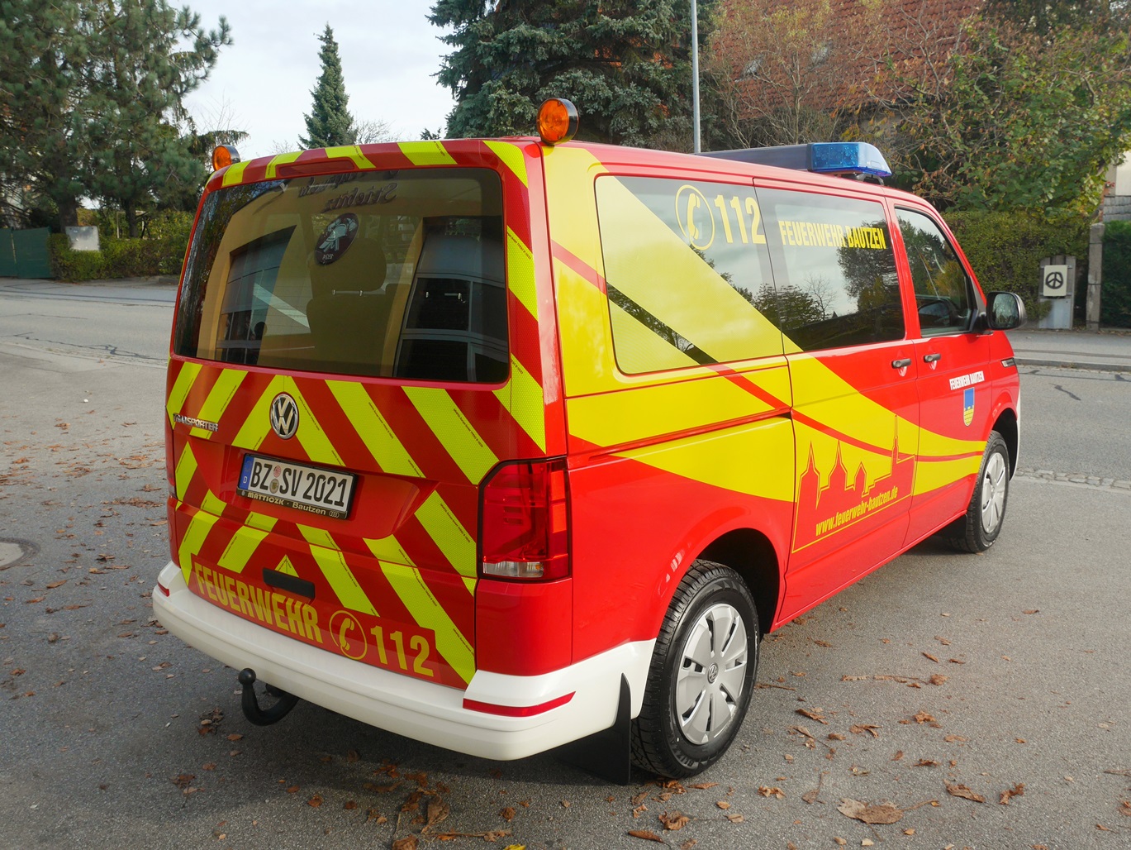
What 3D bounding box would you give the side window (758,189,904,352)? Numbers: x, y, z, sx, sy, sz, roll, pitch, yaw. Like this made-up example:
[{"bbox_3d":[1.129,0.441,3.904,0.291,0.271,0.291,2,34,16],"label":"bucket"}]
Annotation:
[{"bbox_3d":[1.027,-0.579,3.939,0.035,0.580,1.071,-9,1,39],"label":"side window"}]

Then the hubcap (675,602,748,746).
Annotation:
[{"bbox_3d":[0.462,0.792,3.345,0.055,0.440,0.440,7,12,37],"label":"hubcap"}]

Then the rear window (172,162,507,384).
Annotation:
[{"bbox_3d":[-0.740,-0.452,3.072,1.510,0.575,0.115,7,-2,37],"label":"rear window"}]

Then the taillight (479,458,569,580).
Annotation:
[{"bbox_3d":[-0.112,0.239,2.667,0.215,0.325,0.165,7,12,37],"label":"taillight"}]

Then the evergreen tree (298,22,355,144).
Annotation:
[{"bbox_3d":[-9.689,-11.298,43.887,3.500,10.400,3.500,-3,10,-13],"label":"evergreen tree"}]

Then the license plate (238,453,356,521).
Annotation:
[{"bbox_3d":[-0.810,0.185,3.140,0.528,0.136,0.020,7,-8,38],"label":"license plate"}]

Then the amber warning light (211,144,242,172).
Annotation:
[{"bbox_3d":[-1.197,-0.942,3.707,0.120,0.123,0.047,6,12,34],"label":"amber warning light"}]

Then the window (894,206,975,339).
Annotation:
[{"bbox_3d":[1.703,-0.702,4.820,0.050,0.590,0.860,-8,3,36],"label":"window"}]

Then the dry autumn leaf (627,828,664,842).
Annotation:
[{"bbox_3d":[0.241,1.230,3.137,0.113,0.018,0.032,2,11,20],"label":"dry autumn leaf"}]

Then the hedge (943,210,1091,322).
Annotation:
[{"bbox_3d":[7.573,-2.832,18.851,3.600,2.000,1.000,7,13,39],"label":"hedge"}]

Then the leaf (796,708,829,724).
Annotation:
[{"bbox_3d":[0.914,1.078,3.877,0.132,0.020,0.034,8,14,43],"label":"leaf"}]

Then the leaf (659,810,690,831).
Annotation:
[{"bbox_3d":[0.336,1.209,3.208,0.089,0.030,0.068,-1,10,3],"label":"leaf"}]

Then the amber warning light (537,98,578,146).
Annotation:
[{"bbox_3d":[-0.018,-0.803,2.771,0.120,0.123,0.047,8,14,42],"label":"amber warning light"}]

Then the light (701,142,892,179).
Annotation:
[{"bbox_3d":[0.825,-1.233,4.991,1.360,0.136,0.308,7,13,38],"label":"light"}]

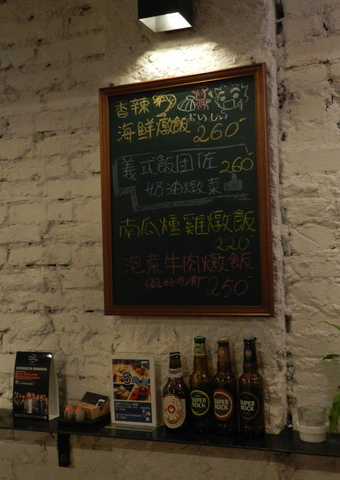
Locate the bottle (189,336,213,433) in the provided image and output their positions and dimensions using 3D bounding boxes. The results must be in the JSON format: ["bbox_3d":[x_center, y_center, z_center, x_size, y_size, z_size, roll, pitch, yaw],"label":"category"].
[{"bbox_3d":[0.077,0.365,1.487,0.060,0.232,0.060,-1,-3,0],"label":"bottle"}]

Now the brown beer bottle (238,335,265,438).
[{"bbox_3d":[0.198,0.359,1.435,0.060,0.232,0.060,-3,-3,21],"label":"brown beer bottle"}]

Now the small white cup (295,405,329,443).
[{"bbox_3d":[0.338,0.435,1.397,0.075,0.070,0.075,-3,-3,21],"label":"small white cup"}]

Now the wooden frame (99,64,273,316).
[{"bbox_3d":[0.034,-0.116,1.541,0.463,0.625,0.025,-3,-3,21],"label":"wooden frame"}]

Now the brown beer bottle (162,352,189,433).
[{"bbox_3d":[0.015,0.386,1.505,0.066,0.195,0.066,-1,-3,0],"label":"brown beer bottle"}]

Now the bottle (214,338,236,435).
[{"bbox_3d":[0.135,0.362,1.463,0.060,0.232,0.060,-3,-3,21],"label":"bottle"}]

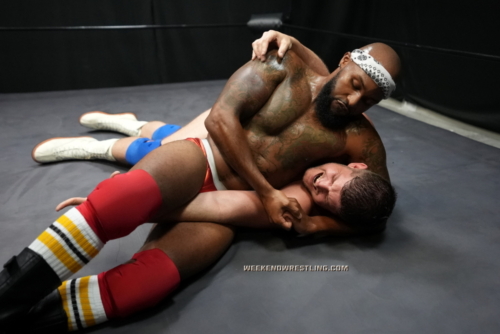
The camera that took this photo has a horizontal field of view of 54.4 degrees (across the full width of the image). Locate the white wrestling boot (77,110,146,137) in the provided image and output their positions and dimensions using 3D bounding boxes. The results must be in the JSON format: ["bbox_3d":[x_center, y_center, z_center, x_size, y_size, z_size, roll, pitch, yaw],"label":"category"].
[{"bbox_3d":[-0.673,-0.210,2.400,0.320,0.105,0.180,-6,29,13],"label":"white wrestling boot"}]

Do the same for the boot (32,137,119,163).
[{"bbox_3d":[-0.735,-0.074,2.060,0.330,0.105,0.180,-9,26,15],"label":"boot"}]

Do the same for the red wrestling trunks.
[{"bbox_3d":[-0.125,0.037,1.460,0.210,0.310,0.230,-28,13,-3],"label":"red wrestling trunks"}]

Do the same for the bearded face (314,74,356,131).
[{"bbox_3d":[0.252,-0.182,1.370,0.140,0.145,0.115,-35,32,20],"label":"bearded face"}]

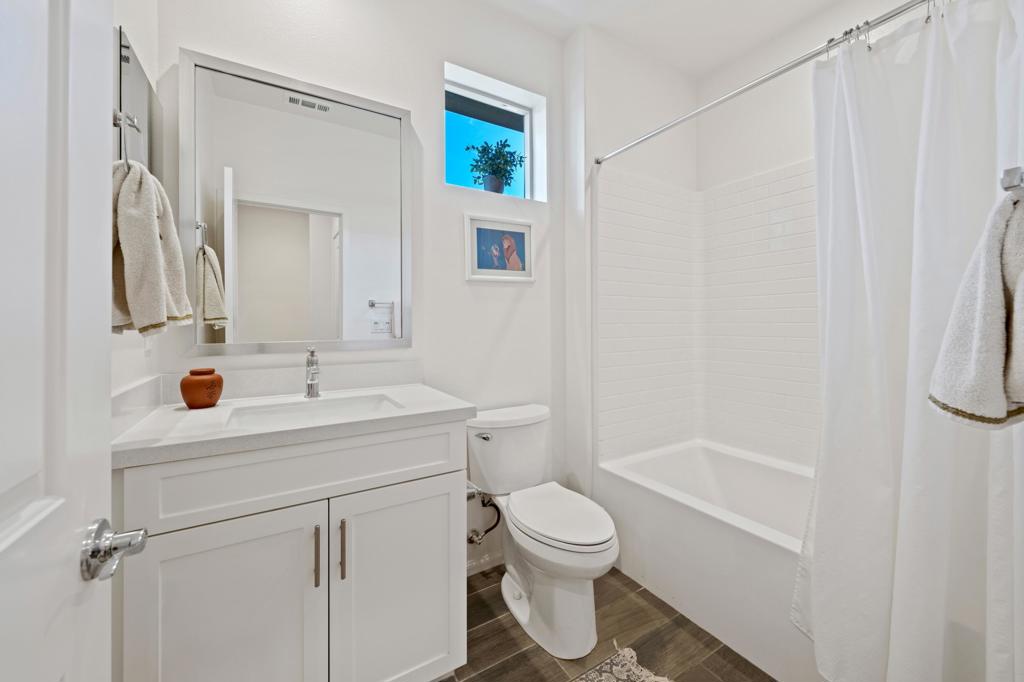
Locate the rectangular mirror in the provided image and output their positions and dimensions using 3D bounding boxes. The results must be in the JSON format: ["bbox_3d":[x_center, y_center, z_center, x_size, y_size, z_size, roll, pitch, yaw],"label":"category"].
[{"bbox_3d":[-0.773,-0.472,1.532,0.781,1.033,0.035,-1,2,-31],"label":"rectangular mirror"}]

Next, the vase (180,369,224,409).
[{"bbox_3d":[-1.015,0.156,1.303,0.108,0.112,0.108,-1,2,-31],"label":"vase"}]

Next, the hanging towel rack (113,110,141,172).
[{"bbox_3d":[-0.843,-0.423,0.840,0.073,0.137,0.154,-1,2,-31],"label":"hanging towel rack"}]

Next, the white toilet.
[{"bbox_3d":[0.138,0.729,1.651,0.410,0.776,0.715,-1,2,-31],"label":"white toilet"}]

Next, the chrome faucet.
[{"bbox_3d":[-0.708,0.117,1.419,0.054,0.178,0.142,-1,2,-31],"label":"chrome faucet"}]

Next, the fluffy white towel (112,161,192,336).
[{"bbox_3d":[-0.783,-0.197,0.831,0.149,0.380,0.299,-1,2,-31],"label":"fluffy white towel"}]

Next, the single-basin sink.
[{"bbox_3d":[-0.609,0.281,1.260,0.470,0.135,0.280,-1,2,-31],"label":"single-basin sink"}]

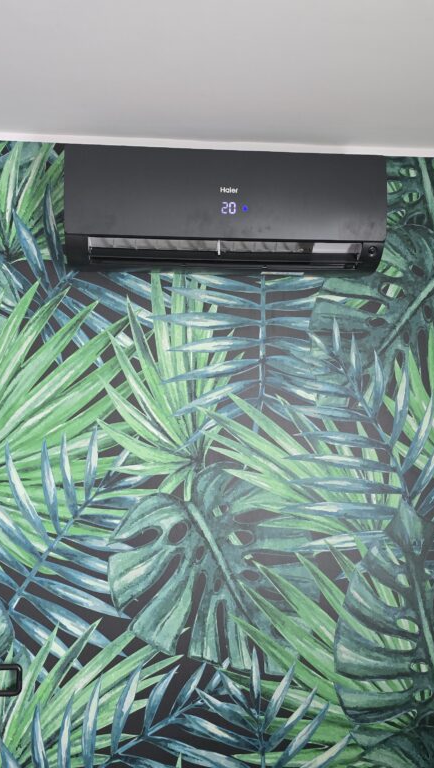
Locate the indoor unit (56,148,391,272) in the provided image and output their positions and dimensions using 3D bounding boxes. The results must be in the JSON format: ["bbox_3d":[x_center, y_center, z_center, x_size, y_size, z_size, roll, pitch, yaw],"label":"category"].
[{"bbox_3d":[0.023,-0.472,1.925,0.868,0.300,0.203,1,-5,-5],"label":"indoor unit"}]

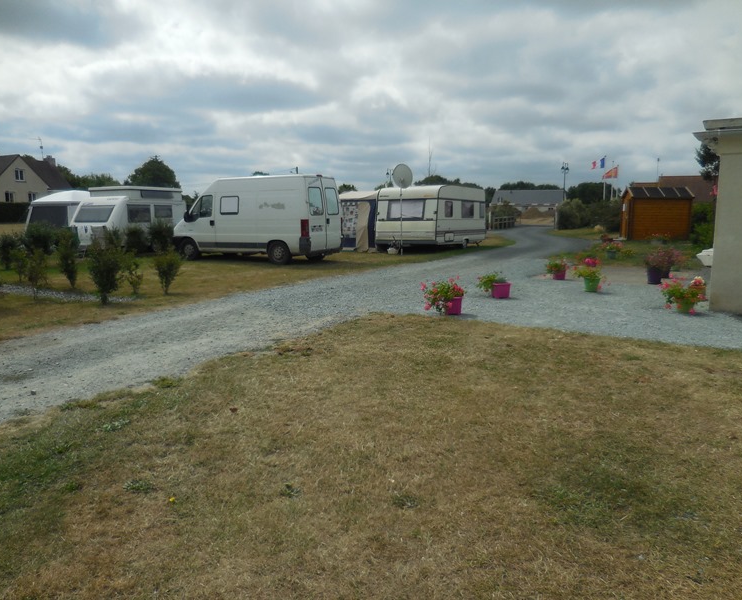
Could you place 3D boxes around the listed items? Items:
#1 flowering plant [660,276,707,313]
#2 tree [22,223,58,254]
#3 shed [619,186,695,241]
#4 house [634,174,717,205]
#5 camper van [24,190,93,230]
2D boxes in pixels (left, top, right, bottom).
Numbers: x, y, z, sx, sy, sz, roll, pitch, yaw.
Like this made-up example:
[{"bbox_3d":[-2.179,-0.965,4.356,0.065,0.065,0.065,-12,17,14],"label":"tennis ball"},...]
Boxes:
[{"bbox_3d":[4.166,-0.070,7.702,0.600,0.470,0.550,0,8,0],"label":"flowering plant"},{"bbox_3d":[-12.184,-2.267,21.300,1.191,1.180,1.131,-5,9,-29],"label":"tree"},{"bbox_3d":[14.673,-4.435,29.742,3.000,2.620,2.400,1,8,12],"label":"shed"},{"bbox_3d":[35.022,-10.908,64.139,12.000,5.700,8.500,0,8,0],"label":"house"},{"bbox_3d":[-12.471,-3.482,25.554,2.500,2.460,4.000,5,9,32],"label":"camper van"}]

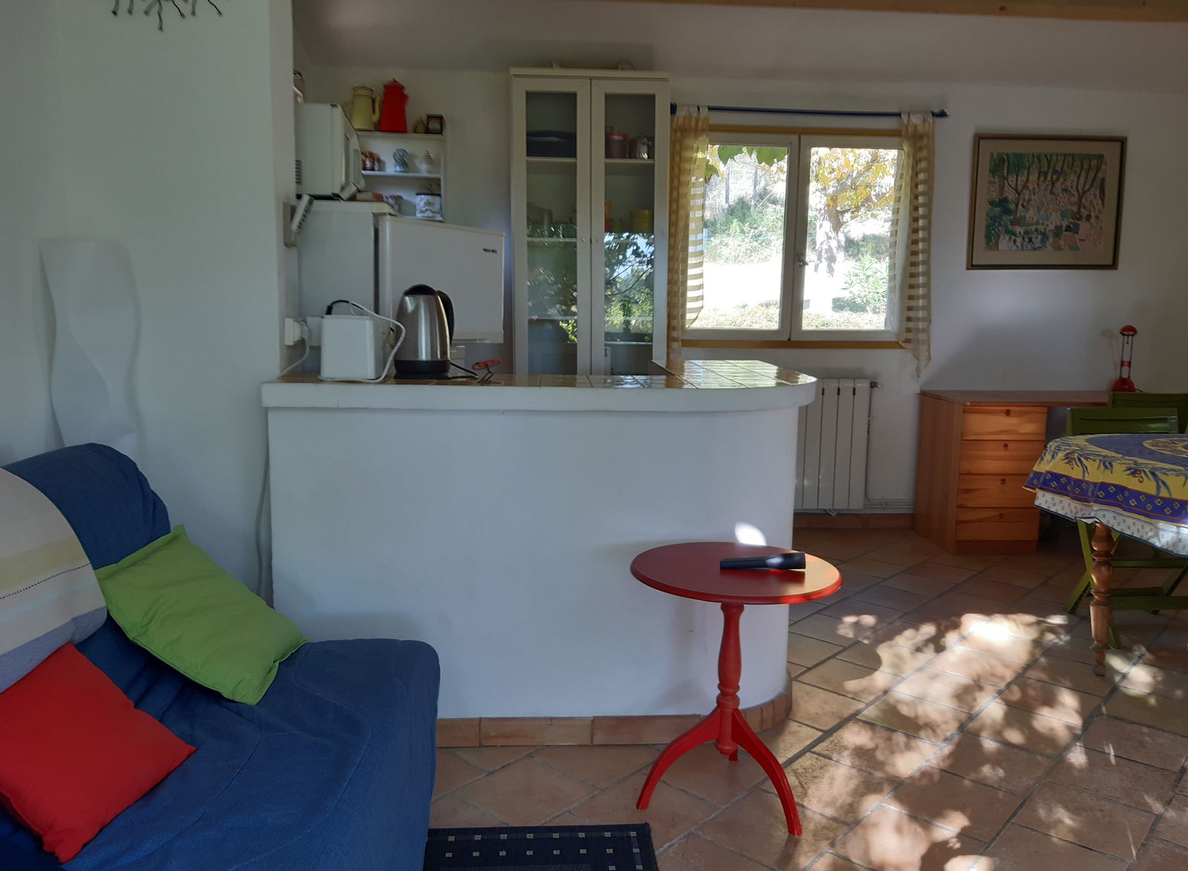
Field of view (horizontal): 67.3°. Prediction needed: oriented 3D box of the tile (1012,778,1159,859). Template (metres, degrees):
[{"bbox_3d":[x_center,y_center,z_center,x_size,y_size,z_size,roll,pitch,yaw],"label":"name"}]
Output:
[{"bbox_3d":[1.133,0.891,2.059,0.242,0.012,0.250,8,11,42],"label":"tile"}]

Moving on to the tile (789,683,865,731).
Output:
[{"bbox_3d":[0.653,0.803,2.637,0.242,0.012,0.250,8,11,42],"label":"tile"}]

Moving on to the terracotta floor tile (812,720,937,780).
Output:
[{"bbox_3d":[0.760,0.853,2.410,0.244,0.015,0.252,7,10,42],"label":"terracotta floor tile"}]

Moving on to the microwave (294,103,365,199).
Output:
[{"bbox_3d":[-1.009,-0.941,3.079,0.370,0.305,0.465,0,7,-6],"label":"microwave"}]

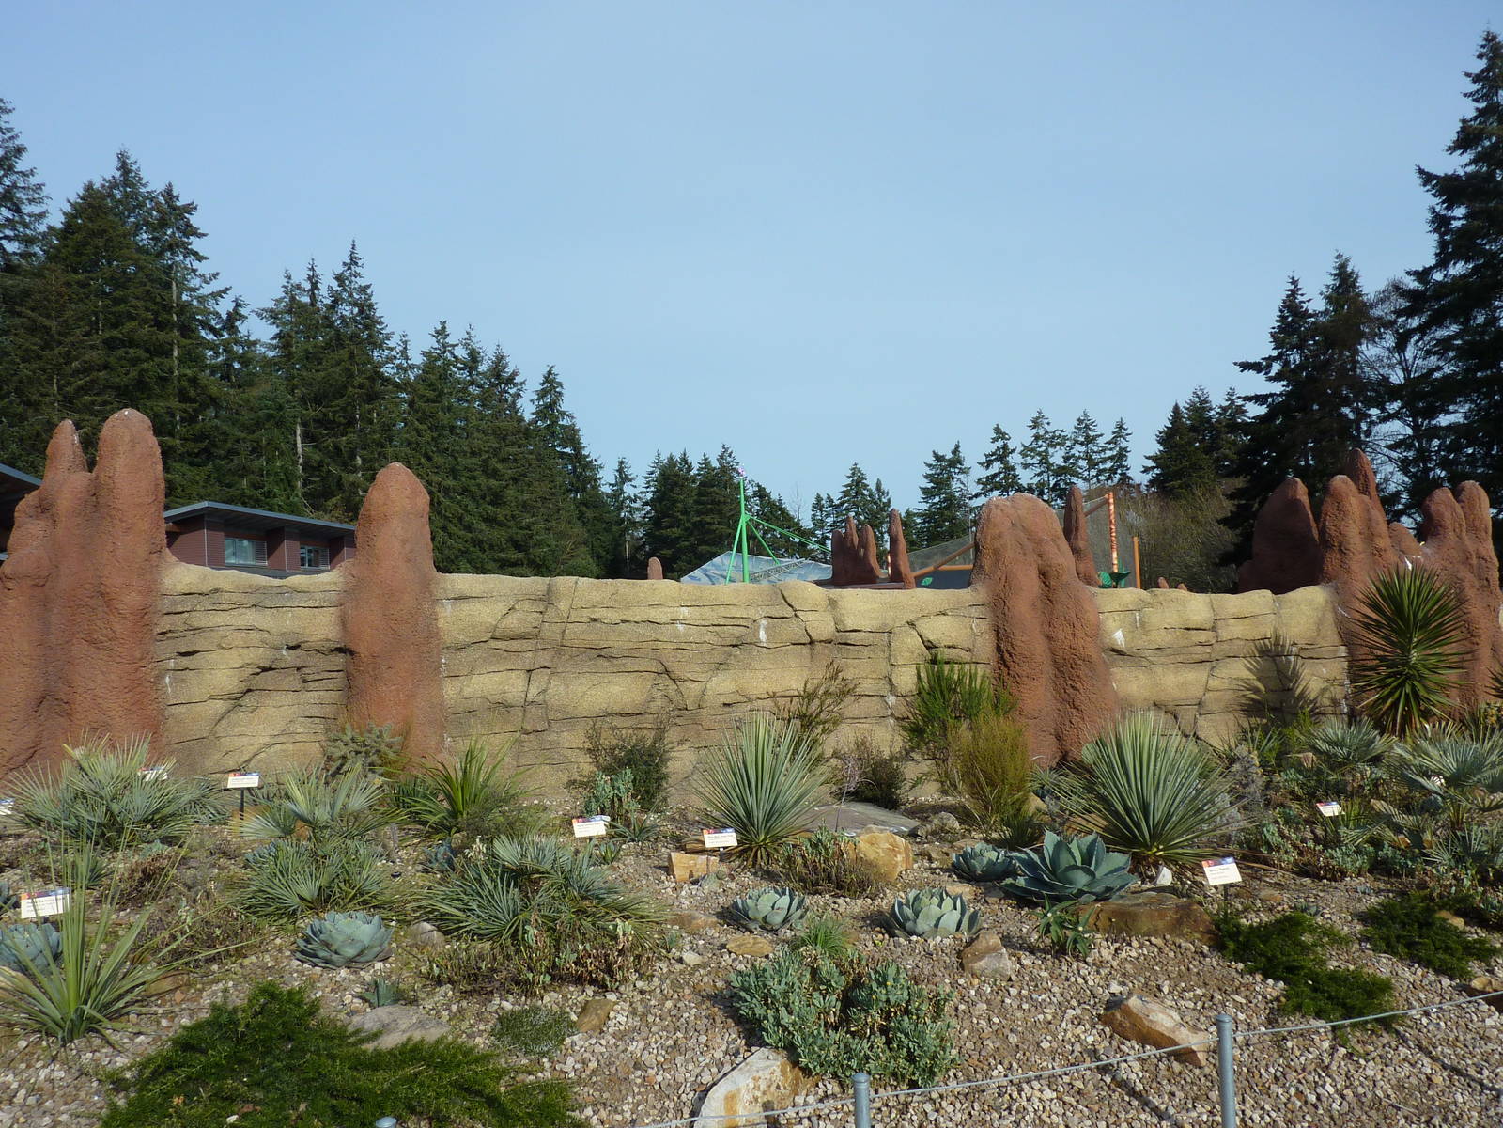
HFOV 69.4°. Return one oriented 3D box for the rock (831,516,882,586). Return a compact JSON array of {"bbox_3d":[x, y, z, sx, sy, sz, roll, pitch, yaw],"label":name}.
[{"bbox_3d":[1.752,-0.204,18.000,0.840,1.150,0.700,-2,-1,0],"label":"rock"}]

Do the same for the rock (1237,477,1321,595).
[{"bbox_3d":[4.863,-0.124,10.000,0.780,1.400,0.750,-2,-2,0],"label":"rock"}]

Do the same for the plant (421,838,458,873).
[{"bbox_3d":[-1.393,1.304,4.850,0.155,0.145,0.150,-2,-2,0],"label":"plant"}]

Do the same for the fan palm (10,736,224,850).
[{"bbox_3d":[-2.777,0.994,4.750,0.880,0.450,0.780,-1,-2,-31],"label":"fan palm"}]

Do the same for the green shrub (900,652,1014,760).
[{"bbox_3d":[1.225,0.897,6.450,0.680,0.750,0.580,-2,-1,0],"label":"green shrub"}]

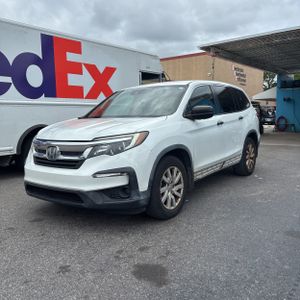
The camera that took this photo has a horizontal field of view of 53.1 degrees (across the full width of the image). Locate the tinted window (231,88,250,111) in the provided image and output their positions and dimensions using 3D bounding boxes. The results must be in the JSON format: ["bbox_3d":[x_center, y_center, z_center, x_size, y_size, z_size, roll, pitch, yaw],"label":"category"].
[{"bbox_3d":[1.629,-0.905,5.449,0.080,0.410,0.720,-18,-4,32],"label":"tinted window"}]

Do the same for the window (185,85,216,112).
[{"bbox_3d":[0.656,-0.673,4.024,0.080,0.430,1.020,-19,-5,36],"label":"window"}]

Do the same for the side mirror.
[{"bbox_3d":[0.623,-0.462,3.729,0.280,0.200,0.220,3,8,35],"label":"side mirror"}]

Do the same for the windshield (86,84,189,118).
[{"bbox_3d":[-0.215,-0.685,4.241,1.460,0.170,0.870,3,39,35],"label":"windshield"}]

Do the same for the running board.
[{"bbox_3d":[1.032,0.243,4.518,0.150,0.130,1.780,3,8,35],"label":"running board"}]

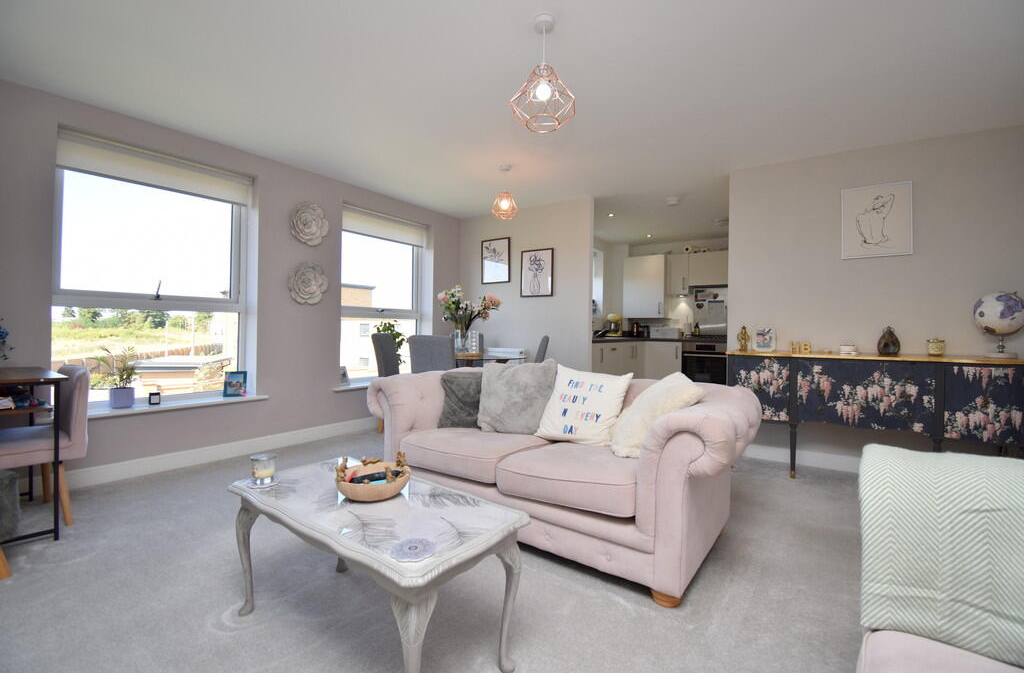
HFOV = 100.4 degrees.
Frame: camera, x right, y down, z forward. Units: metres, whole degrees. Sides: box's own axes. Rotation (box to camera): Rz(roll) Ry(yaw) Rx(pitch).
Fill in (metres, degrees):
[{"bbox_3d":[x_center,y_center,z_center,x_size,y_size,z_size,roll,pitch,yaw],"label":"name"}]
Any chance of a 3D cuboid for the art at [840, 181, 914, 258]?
[{"bbox_3d":[2.611,-0.828,3.060,0.395,0.510,0.025,2,1,36],"label":"art"}]

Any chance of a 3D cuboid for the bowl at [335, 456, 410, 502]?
[{"bbox_3d":[-0.456,0.465,1.405,0.235,0.106,0.235,1,1,-18],"label":"bowl"}]

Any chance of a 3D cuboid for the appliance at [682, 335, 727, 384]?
[{"bbox_3d":[2.782,0.386,5.990,0.595,0.595,0.540,2,1,36],"label":"appliance"}]

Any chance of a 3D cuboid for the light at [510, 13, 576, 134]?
[{"bbox_3d":[0.137,-1.156,1.850,0.283,0.465,0.283,1,1,0],"label":"light"}]

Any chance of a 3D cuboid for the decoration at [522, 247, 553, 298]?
[{"bbox_3d":[0.267,-0.702,4.760,0.425,0.520,0.025,2,1,36],"label":"decoration"}]

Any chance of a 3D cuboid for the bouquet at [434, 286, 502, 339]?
[{"bbox_3d":[-0.433,-0.249,4.250,0.600,0.520,0.470,1,1,0],"label":"bouquet"}]

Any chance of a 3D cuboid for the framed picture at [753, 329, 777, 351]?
[{"bbox_3d":[1.921,0.025,3.253,0.165,0.190,0.030,1,1,35],"label":"framed picture"}]

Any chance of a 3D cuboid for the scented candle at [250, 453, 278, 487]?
[{"bbox_3d":[-0.854,0.459,1.468,0.080,0.092,0.080,0,1,-30],"label":"scented candle"}]

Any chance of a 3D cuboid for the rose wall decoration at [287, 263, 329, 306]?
[{"bbox_3d":[-1.743,-0.448,3.665,0.070,0.367,0.355,1,1,35],"label":"rose wall decoration"}]

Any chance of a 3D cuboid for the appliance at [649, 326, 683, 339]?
[{"bbox_3d":[2.201,-0.050,6.075,0.400,0.165,0.200,1,1,35],"label":"appliance"}]

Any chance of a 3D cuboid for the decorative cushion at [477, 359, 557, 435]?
[{"bbox_3d":[0.026,0.351,2.500,0.440,0.430,0.150,2,-19,25],"label":"decorative cushion"}]

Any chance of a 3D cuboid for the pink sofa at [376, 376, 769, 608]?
[{"bbox_3d":[0.209,0.606,2.348,2.000,0.740,0.950,1,1,35],"label":"pink sofa"}]

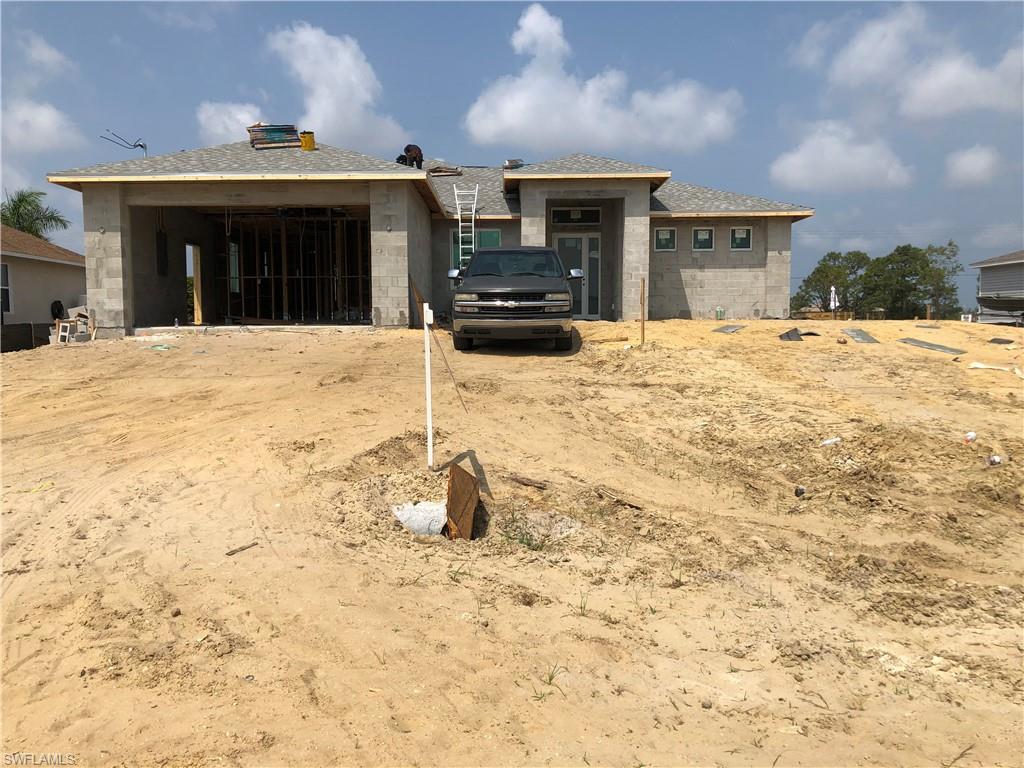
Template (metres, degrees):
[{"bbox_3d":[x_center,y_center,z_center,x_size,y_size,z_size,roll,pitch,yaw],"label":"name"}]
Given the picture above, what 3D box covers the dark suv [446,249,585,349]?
[{"bbox_3d":[0.110,-1.720,16.000,2.120,1.860,5.300,0,8,2],"label":"dark suv"}]

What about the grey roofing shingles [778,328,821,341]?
[{"bbox_3d":[5.311,-0.905,15.300,0.780,0.170,0.500,0,4,0],"label":"grey roofing shingles"}]

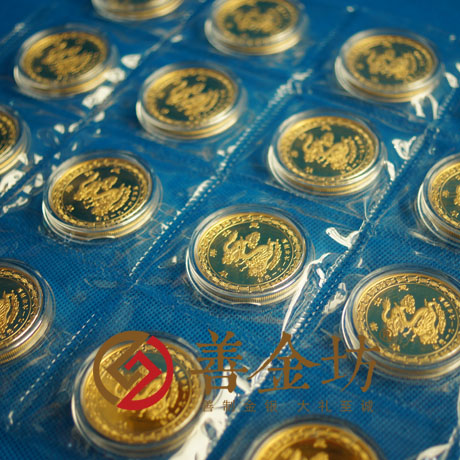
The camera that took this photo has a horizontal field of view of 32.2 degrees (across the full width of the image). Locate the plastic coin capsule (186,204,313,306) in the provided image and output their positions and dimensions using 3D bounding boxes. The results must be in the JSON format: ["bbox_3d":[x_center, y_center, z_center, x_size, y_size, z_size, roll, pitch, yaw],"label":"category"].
[{"bbox_3d":[0.007,0.009,0.285,0.045,0.007,0.045,-4,44,0],"label":"plastic coin capsule"}]

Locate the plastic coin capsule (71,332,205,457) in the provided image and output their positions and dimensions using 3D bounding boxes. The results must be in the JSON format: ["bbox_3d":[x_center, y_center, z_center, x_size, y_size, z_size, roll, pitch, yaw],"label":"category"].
[{"bbox_3d":[-0.031,0.055,0.270,0.046,0.006,0.046,-4,47,0],"label":"plastic coin capsule"}]

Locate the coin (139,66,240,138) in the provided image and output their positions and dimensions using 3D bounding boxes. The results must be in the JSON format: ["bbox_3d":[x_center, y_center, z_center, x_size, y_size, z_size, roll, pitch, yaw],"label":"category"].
[{"bbox_3d":[-0.017,-0.057,0.350,0.045,0.007,0.045,-3,48,0],"label":"coin"}]

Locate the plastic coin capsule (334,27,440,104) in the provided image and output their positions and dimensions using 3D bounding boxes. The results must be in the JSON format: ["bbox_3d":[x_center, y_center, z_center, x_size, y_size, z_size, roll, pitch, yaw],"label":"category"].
[{"bbox_3d":[0.073,-0.074,0.359,0.045,0.007,0.045,-4,48,0],"label":"plastic coin capsule"}]

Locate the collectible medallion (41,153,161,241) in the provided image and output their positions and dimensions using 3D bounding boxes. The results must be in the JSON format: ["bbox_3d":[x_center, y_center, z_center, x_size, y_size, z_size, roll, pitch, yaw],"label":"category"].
[{"bbox_3d":[-0.050,-0.014,0.313,0.045,0.007,0.045,0,46,0],"label":"collectible medallion"}]

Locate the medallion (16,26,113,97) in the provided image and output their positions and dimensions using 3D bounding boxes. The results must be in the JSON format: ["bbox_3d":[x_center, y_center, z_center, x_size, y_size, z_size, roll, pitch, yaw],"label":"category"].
[{"bbox_3d":[-0.078,-0.080,0.378,0.045,0.007,0.045,-7,48,0],"label":"medallion"}]

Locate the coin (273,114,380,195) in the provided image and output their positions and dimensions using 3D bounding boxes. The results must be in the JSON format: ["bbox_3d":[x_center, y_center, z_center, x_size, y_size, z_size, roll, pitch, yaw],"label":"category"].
[{"bbox_3d":[0.040,-0.031,0.323,0.045,0.007,0.045,-5,49,0],"label":"coin"}]

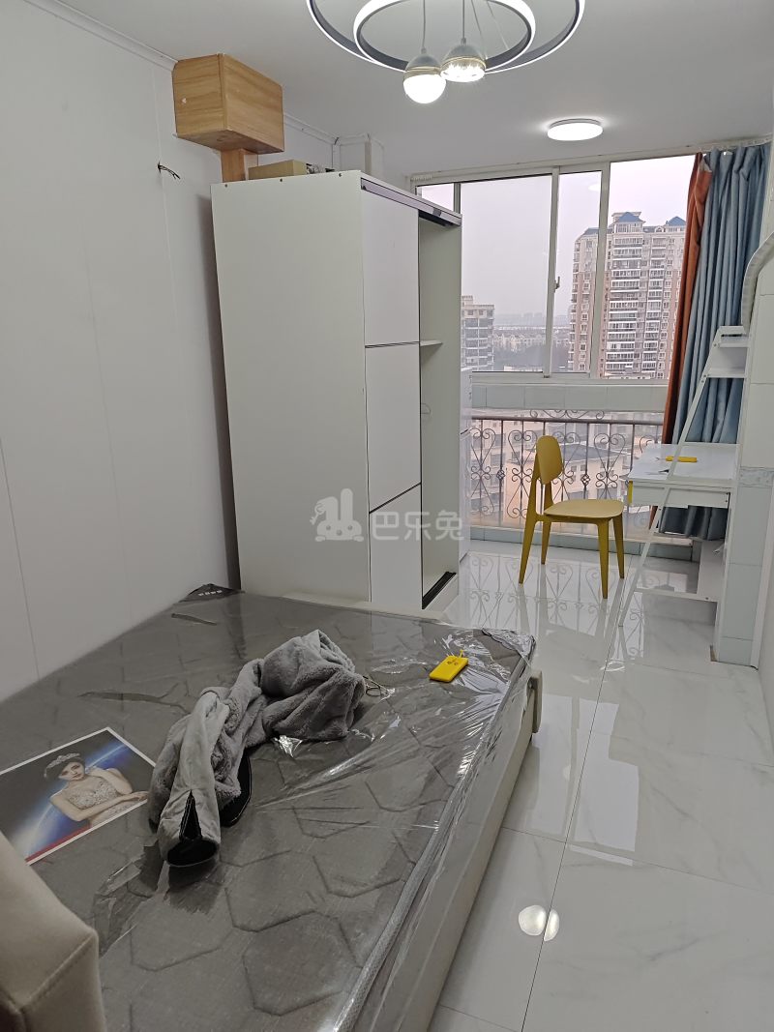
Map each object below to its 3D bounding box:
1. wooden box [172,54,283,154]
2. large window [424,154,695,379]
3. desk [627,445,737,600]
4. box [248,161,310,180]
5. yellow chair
[{"bbox_3d":[-0.601,-1.557,2.642,0.223,0.240,0.396,5,17,22],"label":"wooden box"},{"bbox_3d":[1.006,-1.459,4.197,1.771,1.238,0.100,5,17,22],"label":"large window"},{"bbox_3d":[1.585,0.078,3.610,0.570,0.752,1.000,6,17,23],"label":"desk"},{"bbox_3d":[-0.405,-1.278,2.613,0.222,0.100,0.110,9,18,32],"label":"box"},{"bbox_3d":[1.068,-0.026,3.873,0.515,0.831,0.410,8,18,31],"label":"yellow chair"}]

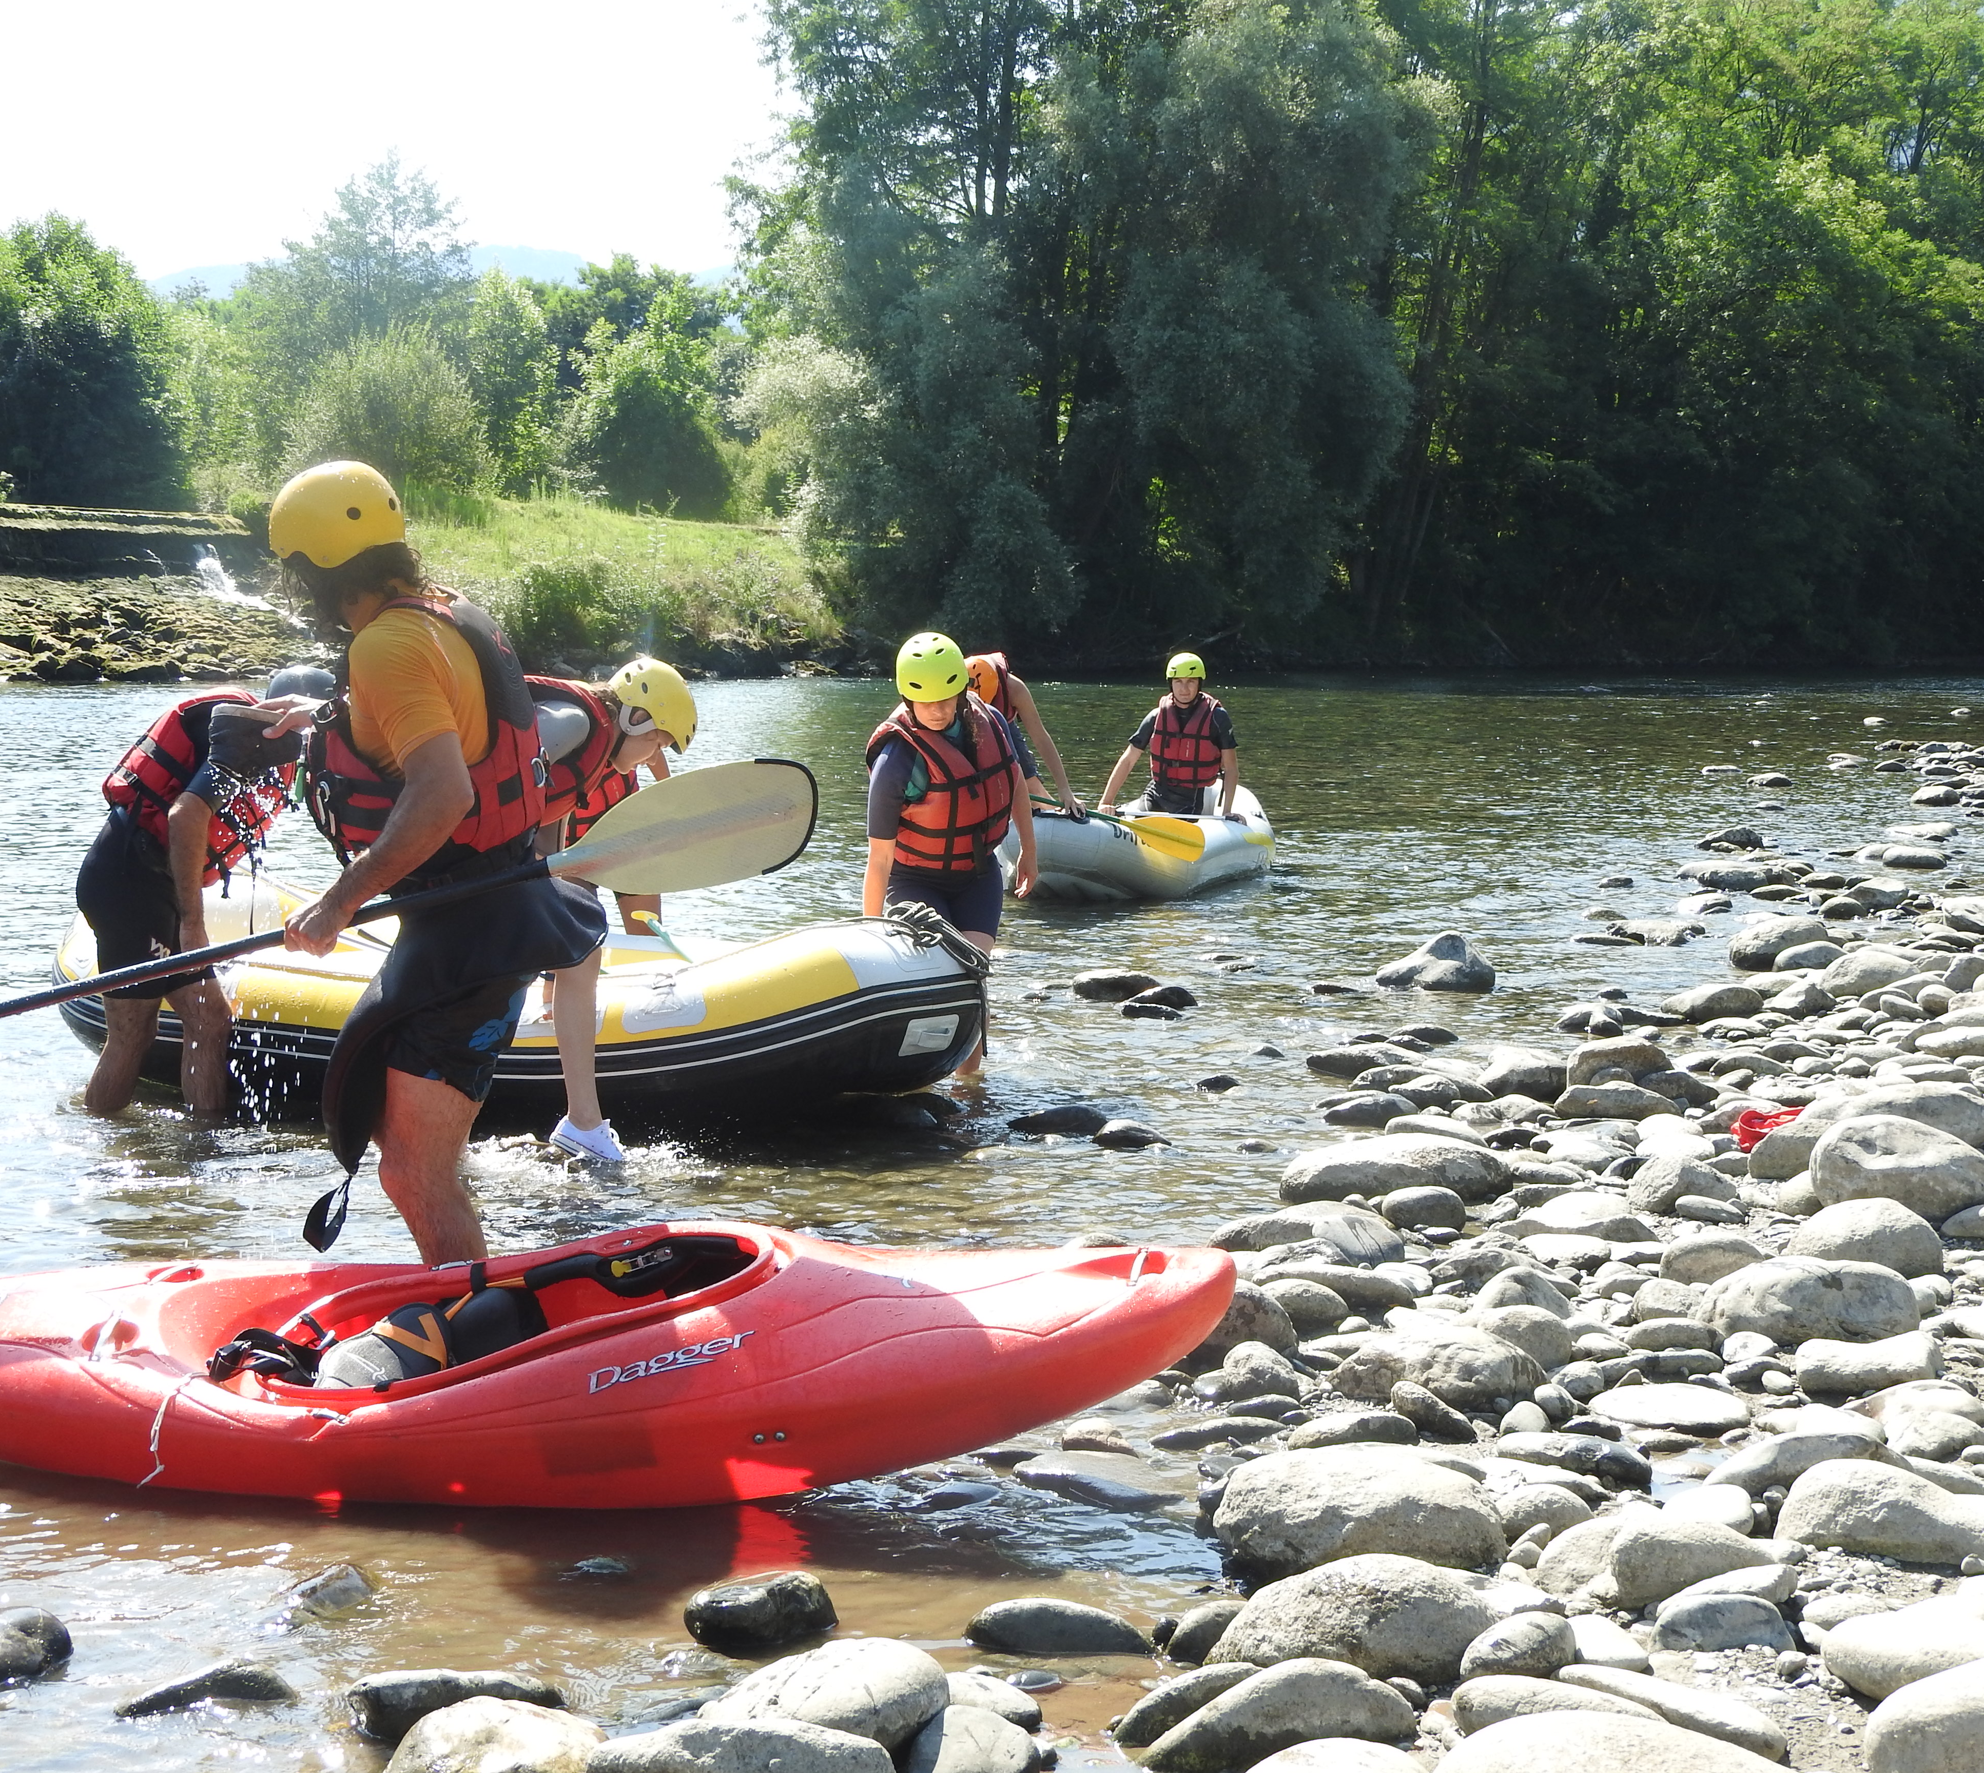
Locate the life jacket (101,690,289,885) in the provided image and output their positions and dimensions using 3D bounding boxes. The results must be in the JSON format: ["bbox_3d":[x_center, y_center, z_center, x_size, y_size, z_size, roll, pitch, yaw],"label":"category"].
[{"bbox_3d":[-2.346,-0.276,10.100,0.340,0.520,0.450,44,-6,-9],"label":"life jacket"}]

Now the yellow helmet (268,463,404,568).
[{"bbox_3d":[-1.285,-0.728,6.700,0.275,0.190,0.225,-7,1,18],"label":"yellow helmet"}]

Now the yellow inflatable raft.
[{"bbox_3d":[-1.520,0.311,10.806,3.150,0.630,1.500,2,5,27],"label":"yellow inflatable raft"}]

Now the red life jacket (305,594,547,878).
[{"bbox_3d":[-1.136,-0.302,6.850,0.360,0.540,0.460,-6,5,18],"label":"red life jacket"}]

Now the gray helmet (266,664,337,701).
[{"bbox_3d":[-2.061,-0.565,10.200,0.270,0.190,0.220,37,12,10],"label":"gray helmet"}]

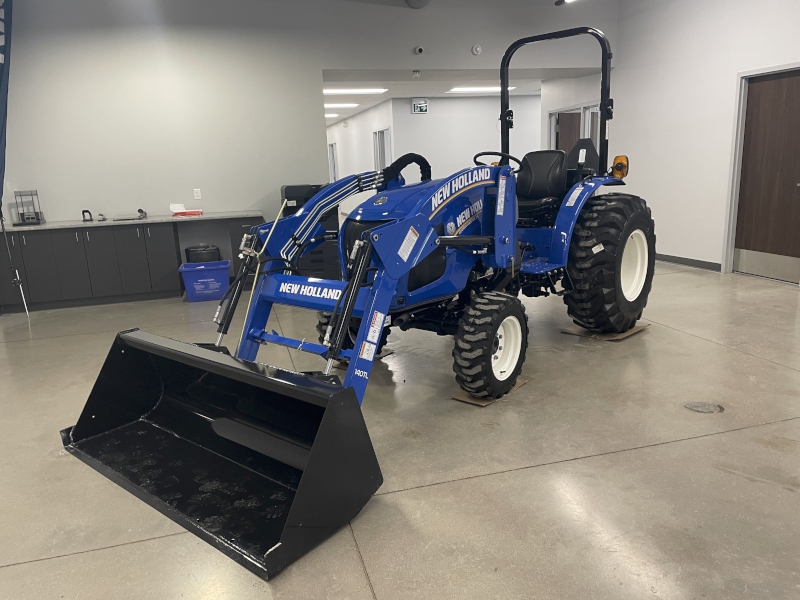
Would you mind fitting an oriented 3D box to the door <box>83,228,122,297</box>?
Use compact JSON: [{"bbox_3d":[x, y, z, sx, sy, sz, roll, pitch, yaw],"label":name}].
[{"bbox_3d":[-3.245,-0.425,6.575,0.300,0.775,0.025,-6,13,-15],"label":"door"}]

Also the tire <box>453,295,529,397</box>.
[{"bbox_3d":[0.553,0.271,3.596,0.210,0.632,0.632,7,16,37],"label":"tire"}]

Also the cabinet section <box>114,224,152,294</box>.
[{"bbox_3d":[-2.954,-0.455,6.652,0.300,0.775,0.025,-6,13,-15],"label":"cabinet section"}]

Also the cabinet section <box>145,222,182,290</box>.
[{"bbox_3d":[-2.662,-0.484,6.728,0.300,0.775,0.025,-6,13,-15],"label":"cabinet section"}]

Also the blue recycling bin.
[{"bbox_3d":[-2.154,-0.203,6.731,0.530,0.400,0.340,-6,13,-15],"label":"blue recycling bin"}]

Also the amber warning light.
[{"bbox_3d":[1.721,-1.031,4.683,0.105,0.170,0.070,9,17,40],"label":"amber warning light"}]

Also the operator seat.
[{"bbox_3d":[1.078,-0.947,4.896,0.480,0.520,0.520,9,17,40],"label":"operator seat"}]

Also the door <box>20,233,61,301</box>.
[{"bbox_3d":[-3.829,-0.365,6.422,0.300,0.775,0.025,-6,13,-15],"label":"door"}]

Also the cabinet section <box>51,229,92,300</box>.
[{"bbox_3d":[-3.537,-0.395,6.498,0.300,0.775,0.025,-6,13,-15],"label":"cabinet section"}]

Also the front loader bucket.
[{"bbox_3d":[-0.929,0.544,2.808,1.700,0.570,0.640,9,17,40],"label":"front loader bucket"}]

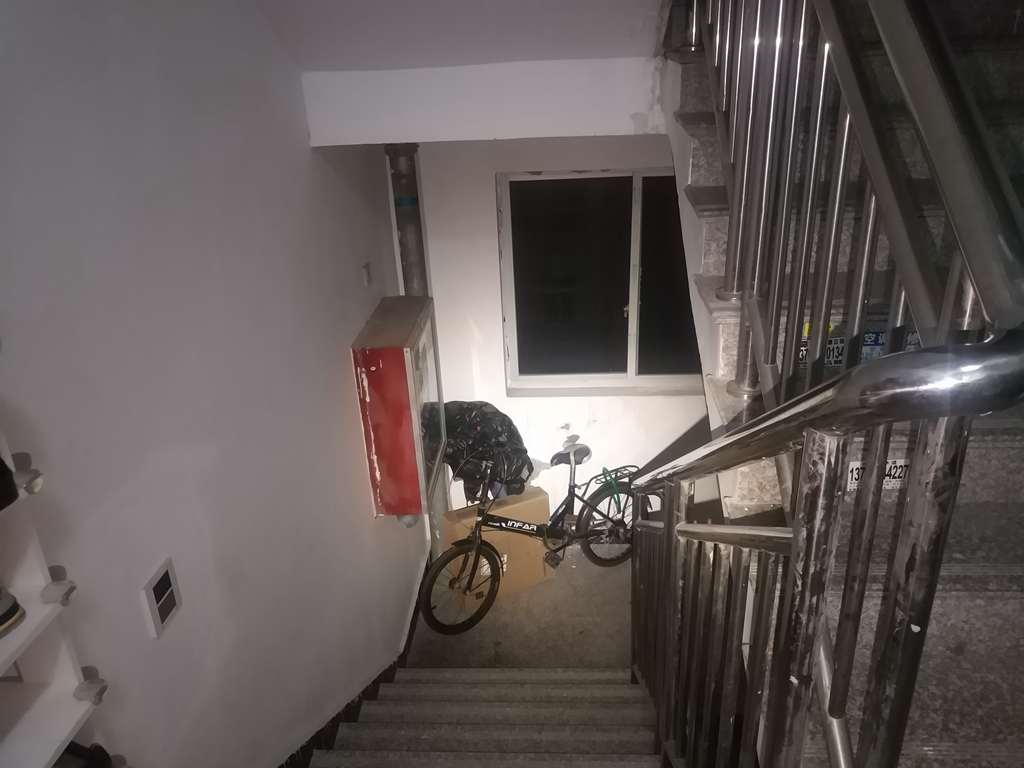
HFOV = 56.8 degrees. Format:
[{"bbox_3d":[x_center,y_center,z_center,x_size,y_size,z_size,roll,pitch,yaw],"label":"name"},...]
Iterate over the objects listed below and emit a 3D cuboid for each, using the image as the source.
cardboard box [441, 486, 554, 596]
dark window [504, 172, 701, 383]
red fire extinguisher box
[{"bbox_3d":[-0.078,0.845,4.903,0.563,0.542,0.104,-13,29,-19],"label":"cardboard box"},{"bbox_3d":[0.600,-0.484,4.631,1.268,1.112,0.100,-1,28,4],"label":"dark window"},{"bbox_3d":[-0.449,0.068,3.933,0.219,0.746,0.580,-1,28,4],"label":"red fire extinguisher box"}]

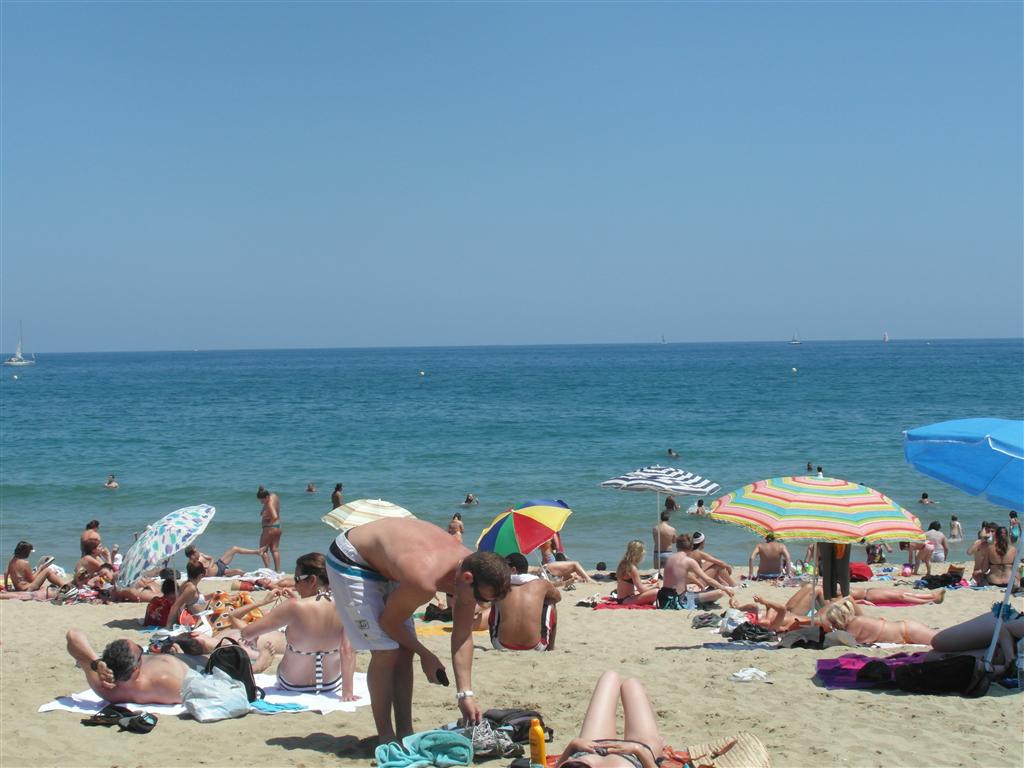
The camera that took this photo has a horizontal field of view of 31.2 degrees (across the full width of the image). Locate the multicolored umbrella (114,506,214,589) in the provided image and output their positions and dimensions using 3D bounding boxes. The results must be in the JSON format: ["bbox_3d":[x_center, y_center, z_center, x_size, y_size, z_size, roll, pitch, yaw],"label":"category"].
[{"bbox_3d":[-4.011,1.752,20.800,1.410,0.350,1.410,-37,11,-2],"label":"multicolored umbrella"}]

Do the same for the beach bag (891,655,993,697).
[{"bbox_3d":[2.570,1.751,11.000,0.560,0.210,0.300,-1,1,0],"label":"beach bag"}]

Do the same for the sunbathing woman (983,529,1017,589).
[{"bbox_3d":[6.939,2.459,26.000,0.520,0.840,0.800,-1,1,6],"label":"sunbathing woman"}]

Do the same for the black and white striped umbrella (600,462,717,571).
[{"bbox_3d":[2.470,2.262,30.500,2.000,1.860,2.000,-1,1,0],"label":"black and white striped umbrella"}]

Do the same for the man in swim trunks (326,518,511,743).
[{"bbox_3d":[-0.449,1.197,8.800,0.860,1.130,0.520,0,1,23],"label":"man in swim trunks"}]

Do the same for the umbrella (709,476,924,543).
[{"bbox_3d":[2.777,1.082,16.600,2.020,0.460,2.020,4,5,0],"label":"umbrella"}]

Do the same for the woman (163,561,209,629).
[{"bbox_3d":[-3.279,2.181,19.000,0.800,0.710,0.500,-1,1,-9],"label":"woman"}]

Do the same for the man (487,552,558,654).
[{"bbox_3d":[0.094,1.779,15.000,0.580,0.770,0.720,-1,1,3],"label":"man"}]

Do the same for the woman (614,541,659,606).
[{"bbox_3d":[1.562,2.304,22.300,0.660,0.800,0.520,-1,1,-21],"label":"woman"}]

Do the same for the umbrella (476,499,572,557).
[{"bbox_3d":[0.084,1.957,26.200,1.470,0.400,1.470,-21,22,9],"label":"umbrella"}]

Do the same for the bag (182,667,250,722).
[{"bbox_3d":[-1.659,1.744,10.300,0.370,0.300,0.260,-1,1,0],"label":"bag"}]

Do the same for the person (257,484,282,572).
[{"bbox_3d":[-4.562,2.709,34.500,0.400,1.600,0.430,0,1,24],"label":"person"}]

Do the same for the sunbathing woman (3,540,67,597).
[{"bbox_3d":[-7.207,2.781,27.800,0.980,0.770,0.520,-1,1,-5],"label":"sunbathing woman"}]

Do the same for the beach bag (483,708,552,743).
[{"bbox_3d":[0.021,1.611,8.650,0.340,0.130,0.240,-1,1,0],"label":"beach bag"}]

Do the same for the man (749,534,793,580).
[{"bbox_3d":[4.234,2.814,30.100,0.660,0.810,0.950,-1,1,0],"label":"man"}]

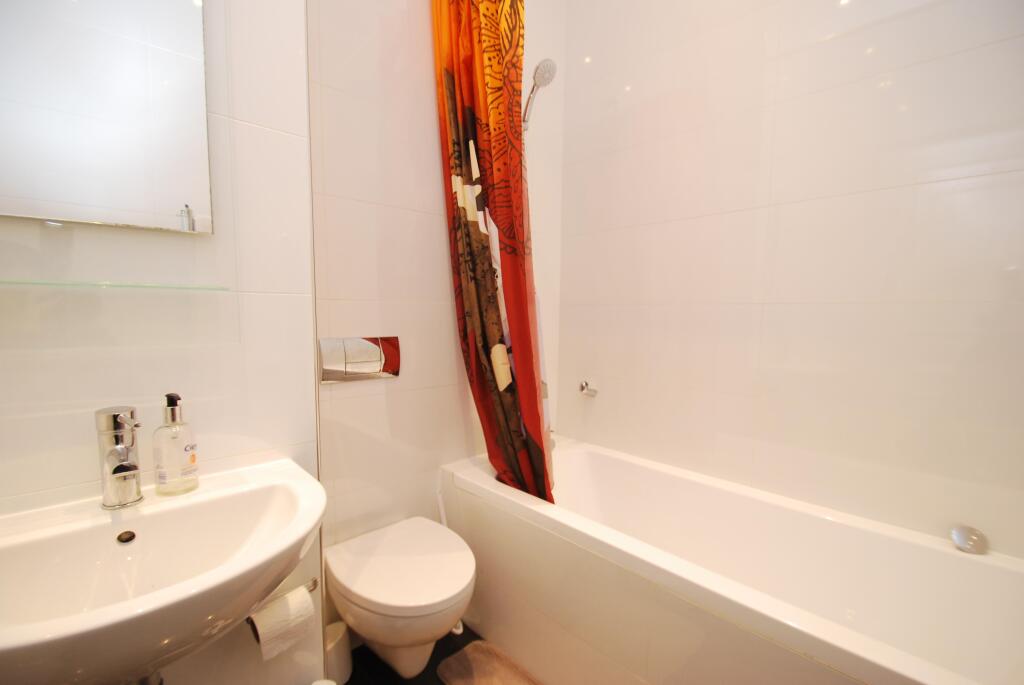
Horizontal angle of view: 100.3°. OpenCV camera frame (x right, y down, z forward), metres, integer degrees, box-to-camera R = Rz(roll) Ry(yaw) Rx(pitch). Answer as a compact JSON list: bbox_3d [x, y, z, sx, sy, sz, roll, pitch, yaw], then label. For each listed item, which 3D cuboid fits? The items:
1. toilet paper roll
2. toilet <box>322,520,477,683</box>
[{"bbox_3d":[-0.449,0.544,0.841,0.100,0.086,0.086,-4,6,-44],"label":"toilet paper roll"},{"bbox_3d":[-0.317,0.813,1.292,0.373,0.368,0.503,-4,6,-44],"label":"toilet"}]

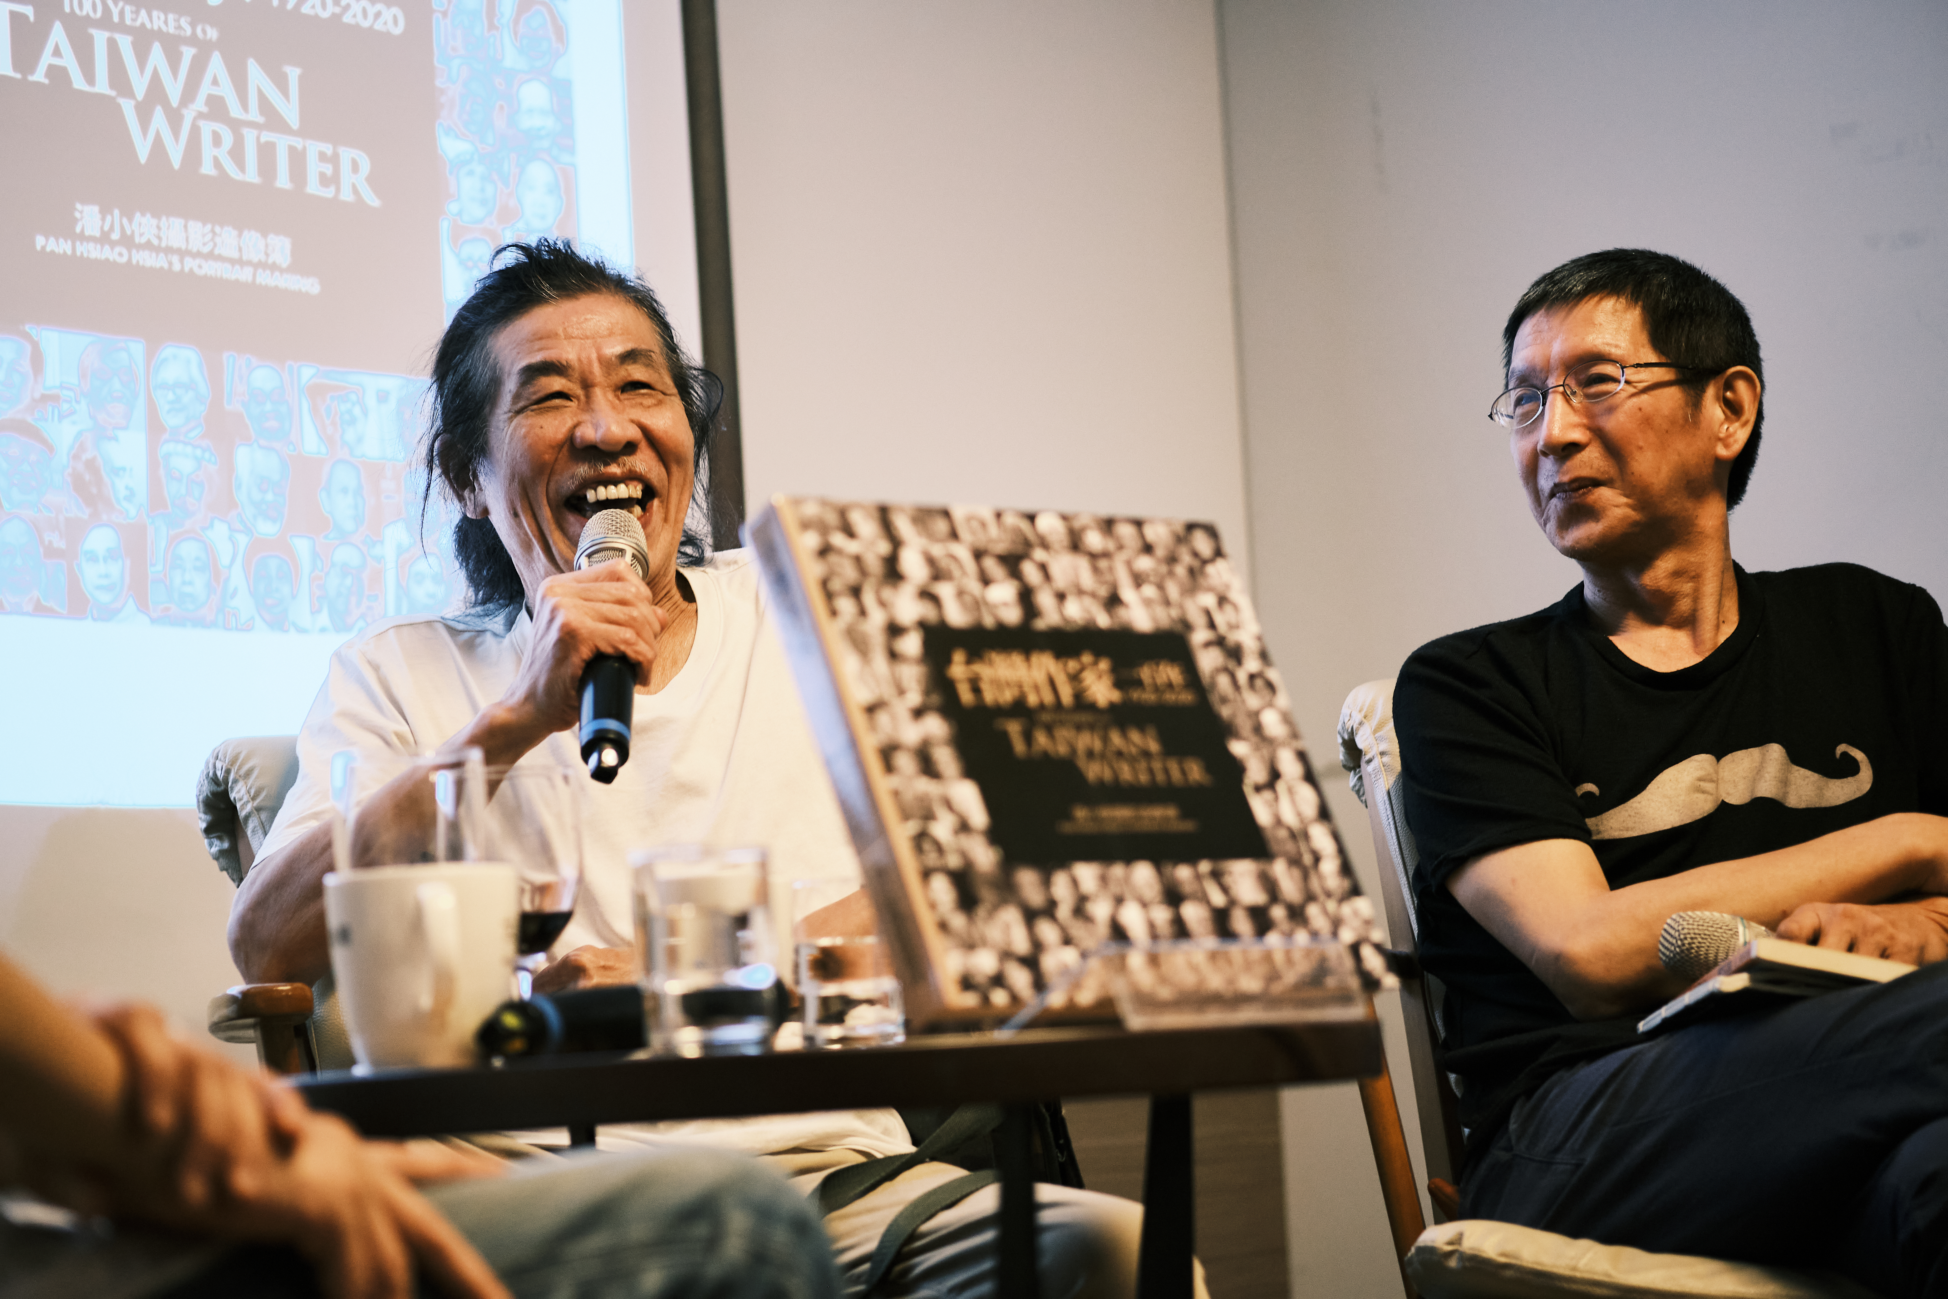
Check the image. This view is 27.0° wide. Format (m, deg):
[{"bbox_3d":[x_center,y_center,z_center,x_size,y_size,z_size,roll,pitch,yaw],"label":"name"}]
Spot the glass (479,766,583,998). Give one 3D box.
[{"bbox_3d":[-0.262,0.151,2.320,0.083,0.168,0.083,-4,-5,0],"label":"glass"}]

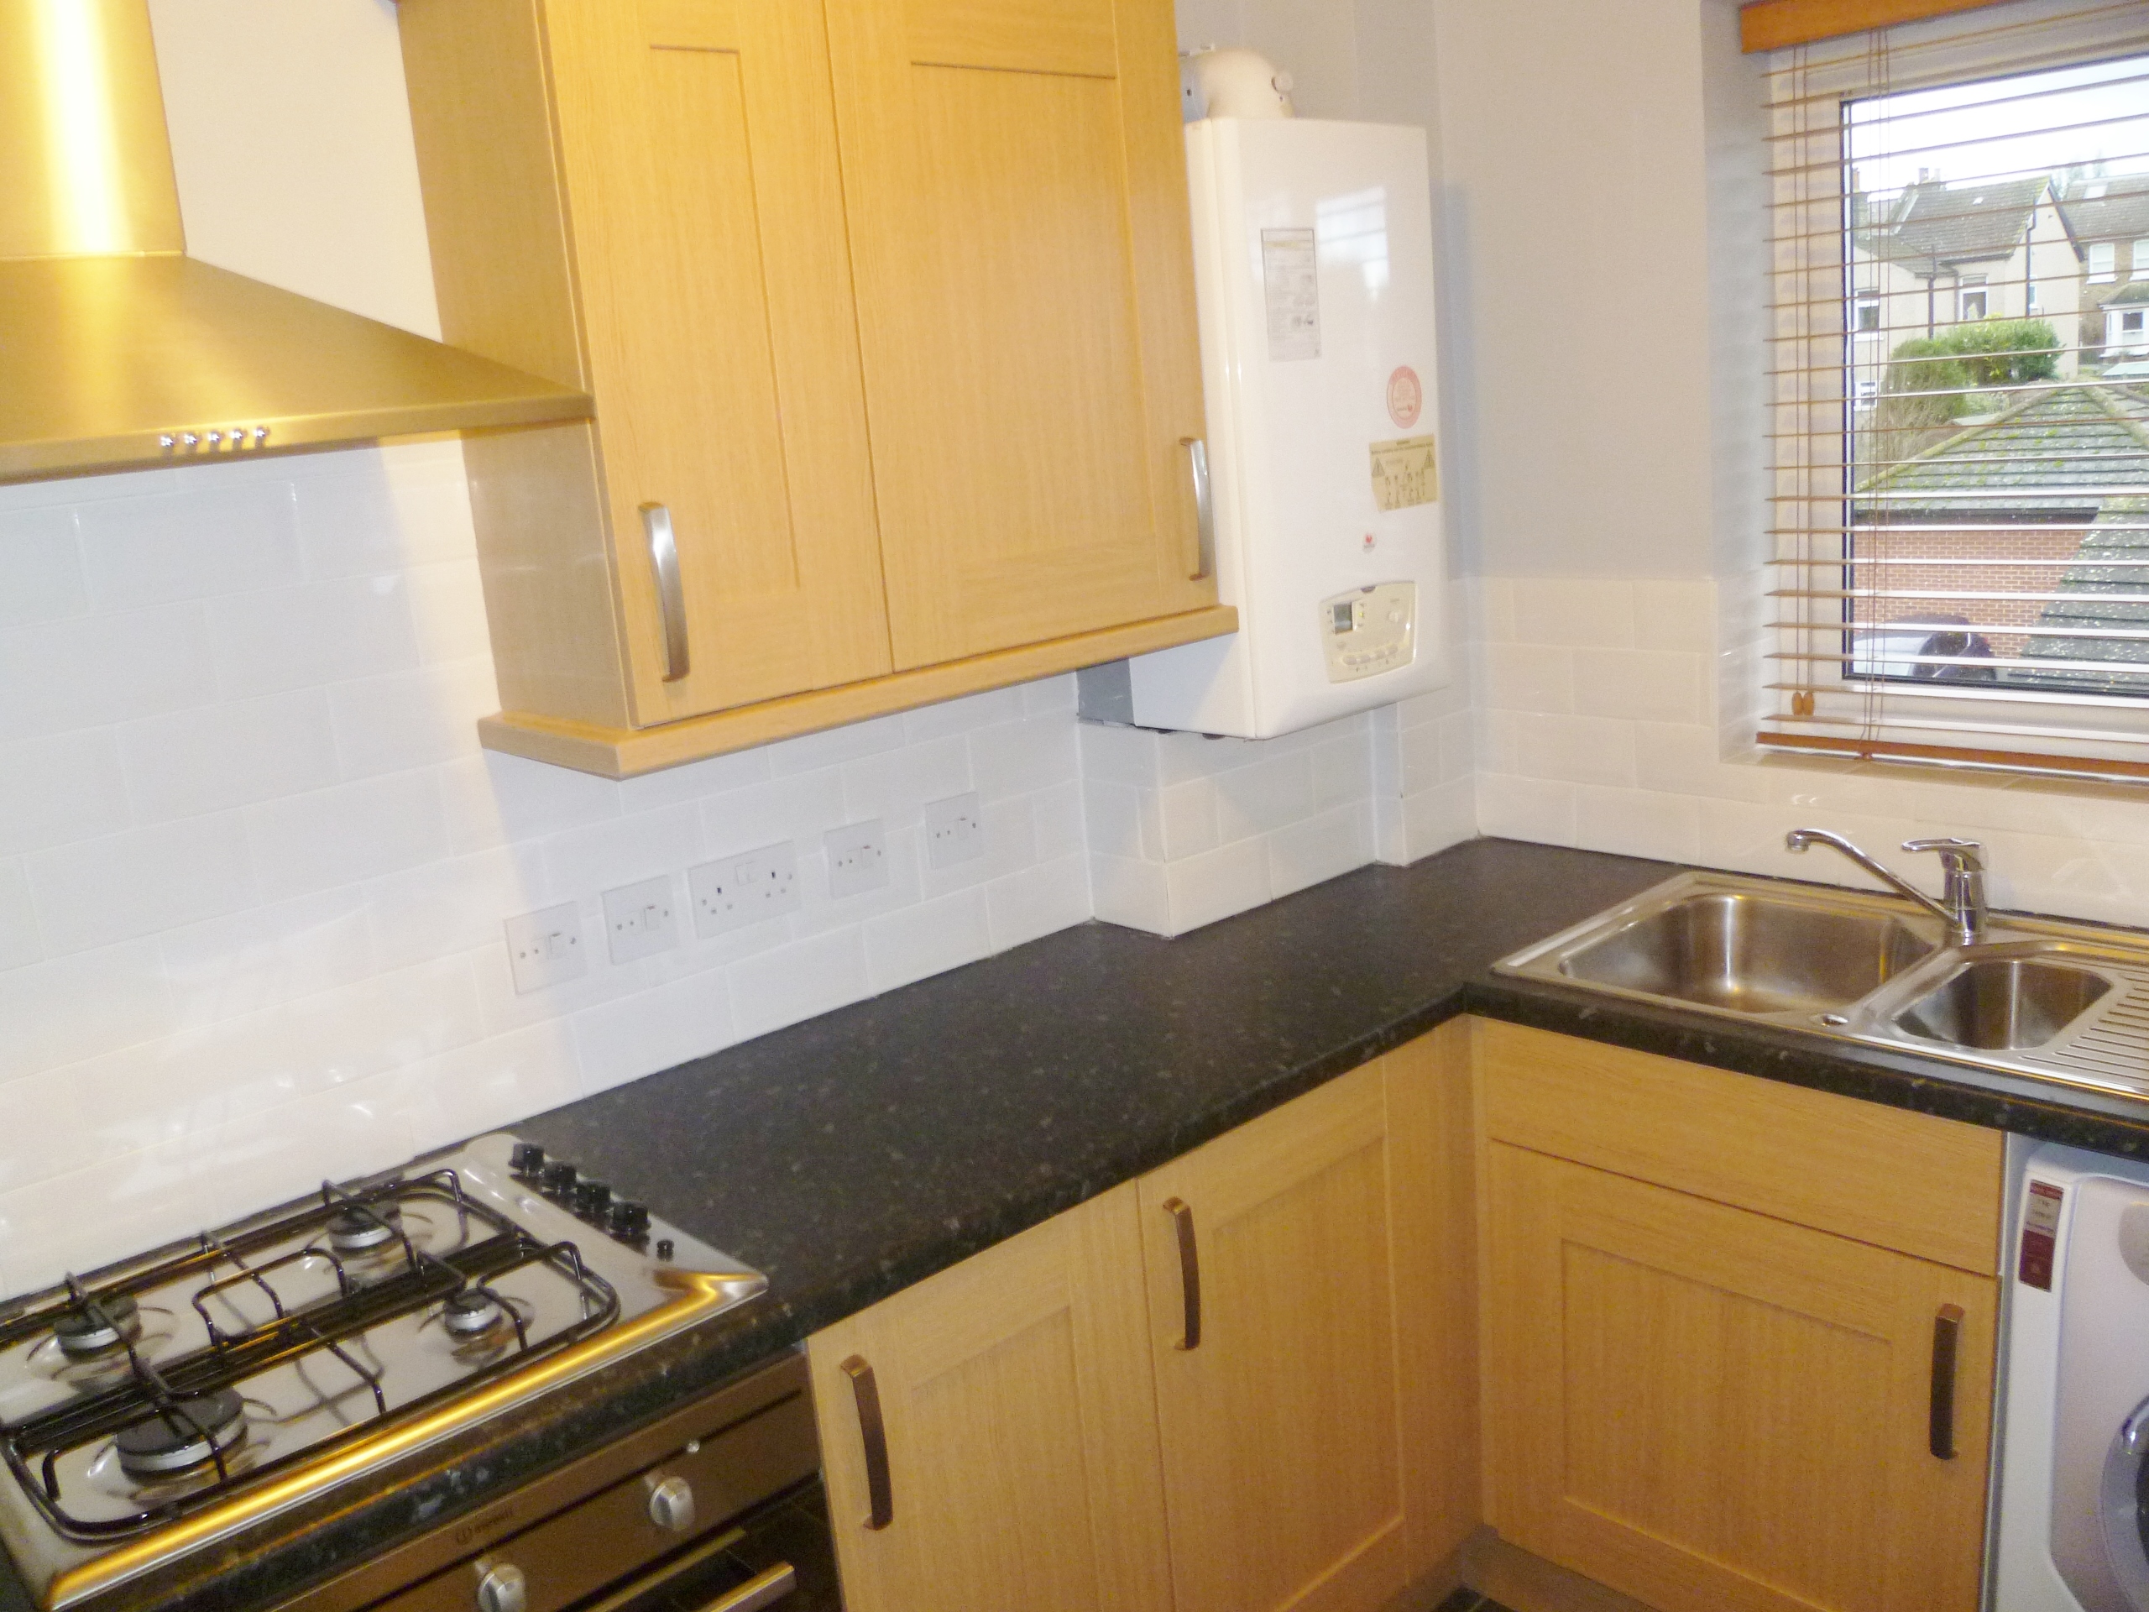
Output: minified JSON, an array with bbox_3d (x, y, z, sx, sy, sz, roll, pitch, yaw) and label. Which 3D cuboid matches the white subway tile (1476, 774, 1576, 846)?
[{"bbox_3d":[0.700,0.007,2.692,0.009,0.096,0.179,-16,17,-40],"label":"white subway tile"}]

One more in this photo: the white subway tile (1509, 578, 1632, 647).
[{"bbox_3d":[0.735,-0.284,2.554,0.009,0.097,0.198,-16,17,-40],"label":"white subway tile"}]

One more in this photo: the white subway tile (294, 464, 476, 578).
[{"bbox_3d":[-0.688,-0.290,1.779,0.198,0.100,0.009,-16,17,-39],"label":"white subway tile"}]

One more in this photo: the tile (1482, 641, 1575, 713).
[{"bbox_3d":[0.693,-0.197,2.648,0.009,0.100,0.167,-16,17,-40],"label":"tile"}]

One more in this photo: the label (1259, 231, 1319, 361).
[{"bbox_3d":[0.271,-0.633,2.153,0.099,0.156,0.001,-16,17,-40],"label":"label"}]

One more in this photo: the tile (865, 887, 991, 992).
[{"bbox_3d":[-0.196,0.175,2.319,0.200,0.096,0.009,-16,17,-40],"label":"tile"}]

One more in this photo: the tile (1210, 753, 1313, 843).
[{"bbox_3d":[0.270,-0.013,2.446,0.198,0.100,0.009,-16,17,-39],"label":"tile"}]

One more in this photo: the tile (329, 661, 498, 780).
[{"bbox_3d":[-0.664,-0.092,1.787,0.200,0.100,0.009,-16,17,-40],"label":"tile"}]

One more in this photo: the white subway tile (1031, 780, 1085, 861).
[{"bbox_3d":[-0.022,0.023,2.412,0.088,0.100,0.009,-16,17,-39],"label":"white subway tile"}]

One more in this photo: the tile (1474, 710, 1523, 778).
[{"bbox_3d":[0.649,-0.096,2.659,0.009,0.100,0.077,-16,17,-40],"label":"tile"}]

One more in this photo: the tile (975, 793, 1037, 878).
[{"bbox_3d":[-0.128,0.054,2.307,0.200,0.100,0.009,-16,17,-40],"label":"tile"}]

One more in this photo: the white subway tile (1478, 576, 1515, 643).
[{"bbox_3d":[0.649,-0.299,2.662,0.009,0.100,0.066,-16,17,-40],"label":"white subway tile"}]

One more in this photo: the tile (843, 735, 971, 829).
[{"bbox_3d":[-0.216,-0.025,2.272,0.200,0.102,0.009,-16,17,-40],"label":"tile"}]

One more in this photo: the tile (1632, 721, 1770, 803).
[{"bbox_3d":[0.886,-0.061,2.454,0.009,0.102,0.198,-16,17,-40],"label":"tile"}]

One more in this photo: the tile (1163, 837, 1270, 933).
[{"bbox_3d":[0.206,0.107,2.455,0.213,0.097,0.009,-16,17,-40],"label":"tile"}]

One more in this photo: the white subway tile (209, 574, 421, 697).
[{"bbox_3d":[-0.755,-0.172,1.734,0.200,0.100,0.009,-16,17,-40],"label":"white subway tile"}]

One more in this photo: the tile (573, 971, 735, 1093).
[{"bbox_3d":[-0.493,0.262,2.043,0.200,0.100,0.009,-16,17,-40],"label":"tile"}]

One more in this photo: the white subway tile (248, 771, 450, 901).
[{"bbox_3d":[-0.727,0.027,1.746,0.200,0.100,0.009,-16,17,-40],"label":"white subway tile"}]

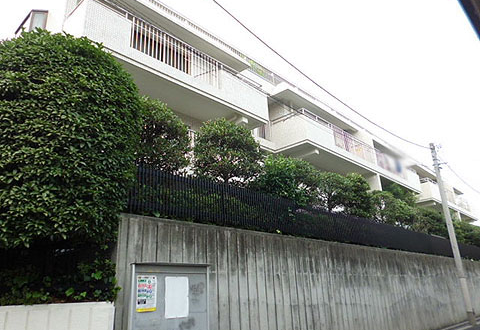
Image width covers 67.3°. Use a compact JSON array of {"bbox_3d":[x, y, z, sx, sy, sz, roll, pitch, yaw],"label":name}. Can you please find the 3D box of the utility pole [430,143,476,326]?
[{"bbox_3d":[7.997,2.351,13.653,0.280,6.815,0.280,16,-26,-43],"label":"utility pole"}]

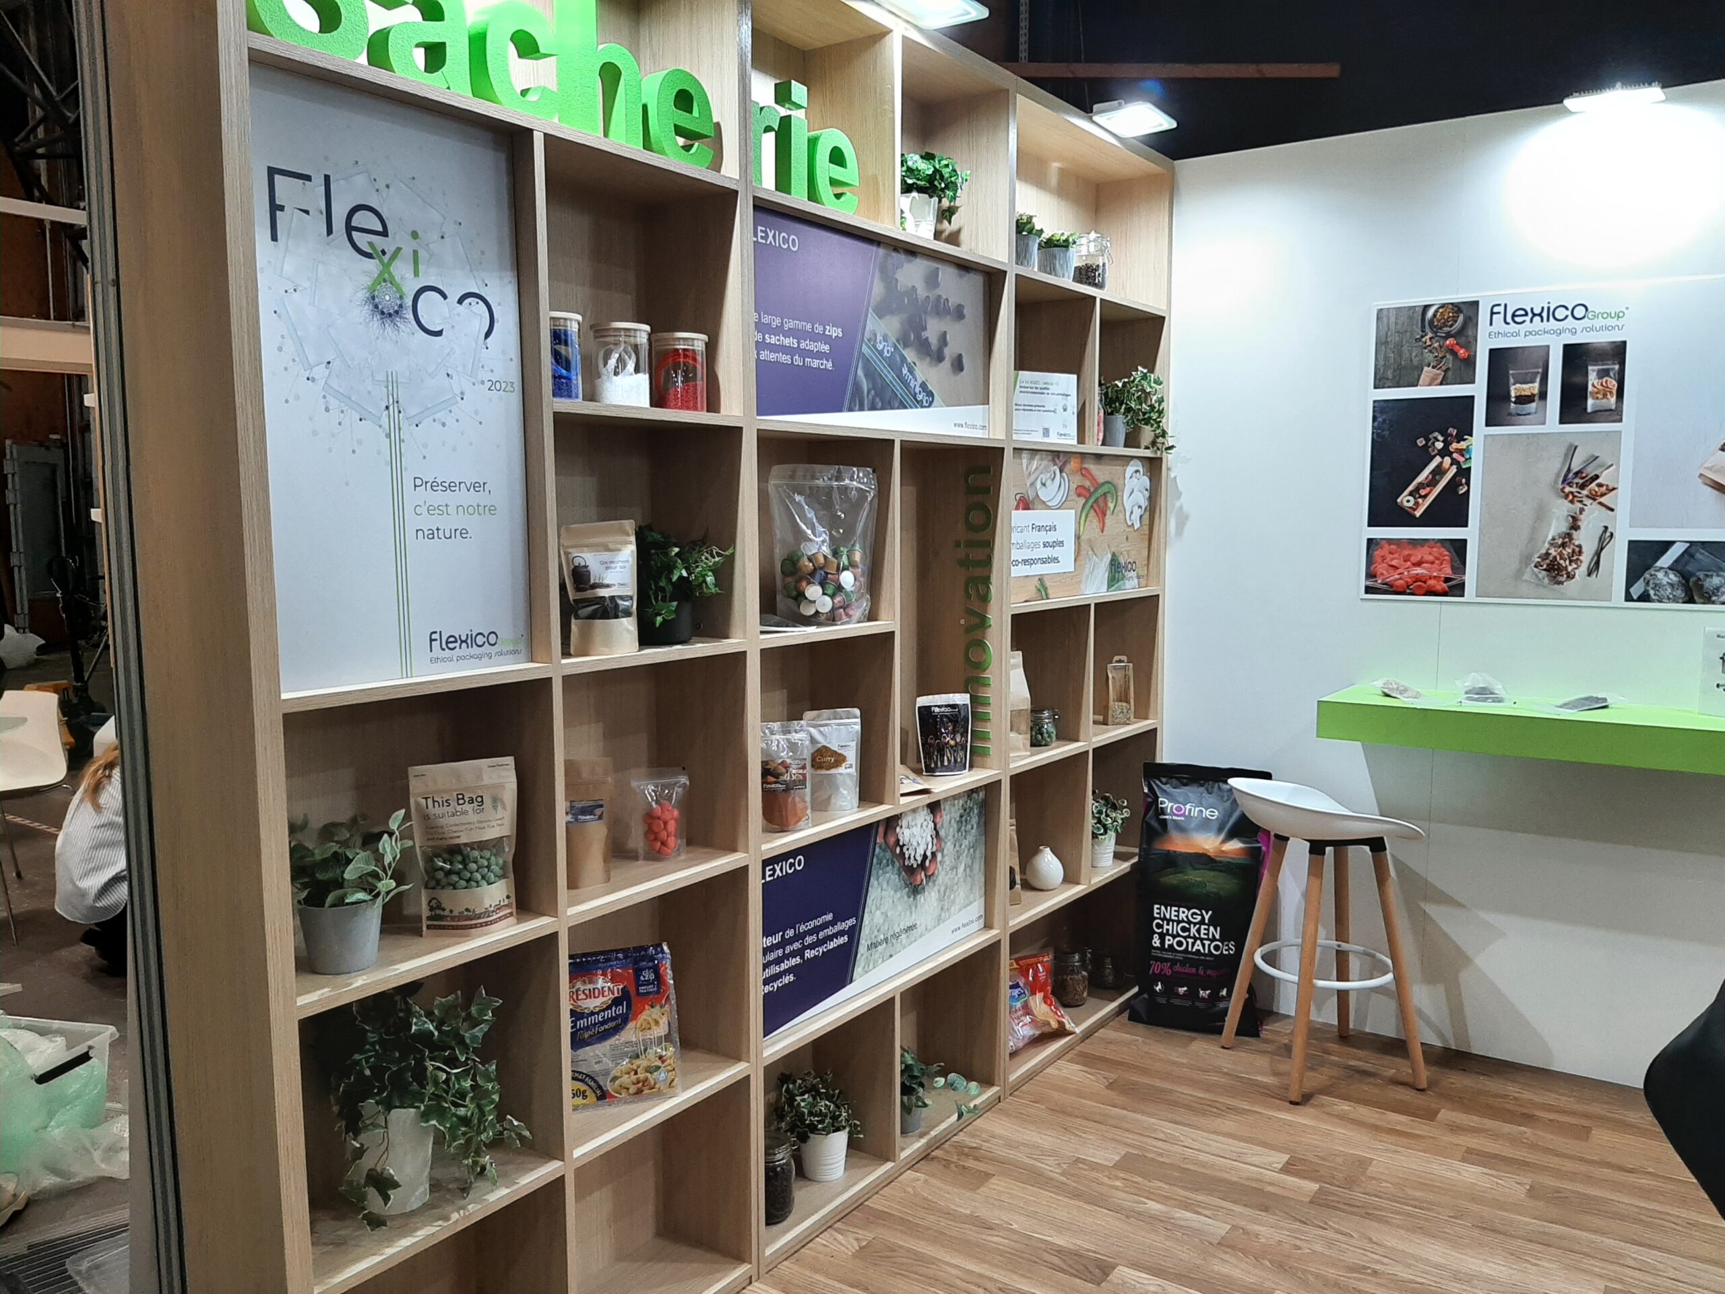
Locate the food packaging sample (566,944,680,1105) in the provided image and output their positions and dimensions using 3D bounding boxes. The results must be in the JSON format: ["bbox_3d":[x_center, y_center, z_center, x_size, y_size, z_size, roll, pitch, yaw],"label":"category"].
[{"bbox_3d":[-0.457,0.683,2.349,0.220,0.280,0.055,-2,-5,-20],"label":"food packaging sample"}]

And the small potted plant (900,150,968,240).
[{"bbox_3d":[0.116,-1.029,3.019,0.210,0.210,0.234,4,8,36],"label":"small potted plant"}]

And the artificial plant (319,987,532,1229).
[{"bbox_3d":[-0.714,0.699,2.087,0.218,0.365,0.312,4,8,36],"label":"artificial plant"}]

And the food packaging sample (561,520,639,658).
[{"bbox_3d":[-0.457,-0.100,2.263,0.131,0.223,0.058,-3,7,-27],"label":"food packaging sample"}]

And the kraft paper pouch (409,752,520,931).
[{"bbox_3d":[-0.629,0.313,2.051,0.162,0.265,0.075,-4,7,-30],"label":"kraft paper pouch"}]

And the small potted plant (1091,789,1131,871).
[{"bbox_3d":[0.711,0.542,3.885,0.155,0.228,0.155,0,6,0],"label":"small potted plant"}]

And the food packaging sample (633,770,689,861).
[{"bbox_3d":[-0.390,0.327,2.507,0.109,0.170,0.051,-2,7,-20],"label":"food packaging sample"}]

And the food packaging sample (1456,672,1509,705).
[{"bbox_3d":[1.617,0.109,3.376,0.130,0.066,0.140,4,7,36],"label":"food packaging sample"}]

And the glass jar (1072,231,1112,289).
[{"bbox_3d":[0.634,-1.061,3.608,0.110,0.180,0.110,0,6,0],"label":"glass jar"}]

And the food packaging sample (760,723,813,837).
[{"bbox_3d":[-0.169,0.262,2.640,0.132,0.224,0.065,-2,6,-16],"label":"food packaging sample"}]

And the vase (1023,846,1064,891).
[{"bbox_3d":[0.515,0.619,3.651,0.107,0.117,0.107,0,6,0],"label":"vase"}]

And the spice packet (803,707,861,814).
[{"bbox_3d":[-0.066,0.247,2.848,0.127,0.221,0.065,-2,6,-15],"label":"spice packet"}]

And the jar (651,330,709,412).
[{"bbox_3d":[-0.331,-0.495,2.352,0.103,0.148,0.103,0,6,0],"label":"jar"}]

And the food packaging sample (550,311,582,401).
[{"bbox_3d":[-0.520,-0.477,2.164,0.101,0.150,0.101,4,8,36],"label":"food packaging sample"}]

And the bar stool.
[{"bbox_3d":[1.230,0.755,3.468,0.425,0.766,0.435,-1,6,-12],"label":"bar stool"}]

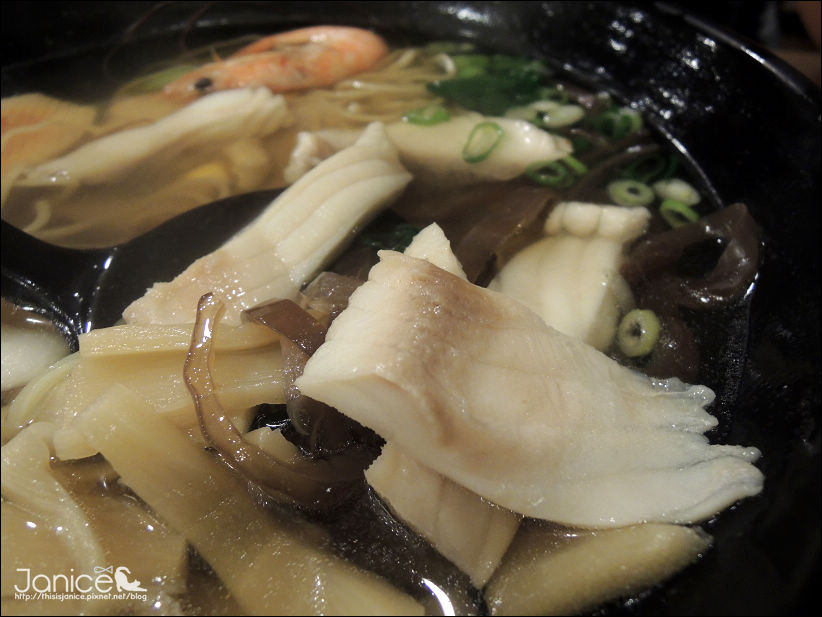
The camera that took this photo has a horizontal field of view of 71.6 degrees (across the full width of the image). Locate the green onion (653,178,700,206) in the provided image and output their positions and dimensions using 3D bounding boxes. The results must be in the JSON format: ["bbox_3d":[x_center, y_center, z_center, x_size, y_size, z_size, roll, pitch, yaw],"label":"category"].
[{"bbox_3d":[0.059,-0.026,0.126,0.010,0.005,0.007,0,45,0],"label":"green onion"}]

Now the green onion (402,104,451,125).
[{"bbox_3d":[0.004,-0.050,0.148,0.012,0.004,0.010,0,45,0],"label":"green onion"}]

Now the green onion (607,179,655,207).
[{"bbox_3d":[0.049,-0.026,0.126,0.010,0.004,0.009,0,45,0],"label":"green onion"}]

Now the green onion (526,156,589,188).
[{"bbox_3d":[0.033,-0.032,0.132,0.014,0.005,0.012,0,45,0],"label":"green onion"}]

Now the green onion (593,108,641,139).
[{"bbox_3d":[0.054,-0.049,0.149,0.012,0.004,0.011,0,45,0],"label":"green onion"}]

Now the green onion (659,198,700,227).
[{"bbox_3d":[0.057,-0.020,0.121,0.008,0.004,0.007,0,45,0],"label":"green onion"}]

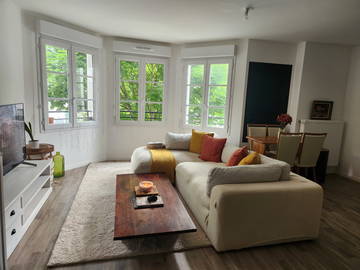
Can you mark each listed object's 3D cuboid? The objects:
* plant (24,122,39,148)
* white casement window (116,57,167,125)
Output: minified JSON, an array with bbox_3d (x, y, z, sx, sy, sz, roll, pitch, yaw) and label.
[{"bbox_3d":[-2.120,0.016,3.396,0.190,0.370,0.230,0,10,-15],"label":"plant"},{"bbox_3d":[-0.795,-0.906,5.056,1.120,1.440,0.100,0,10,-18],"label":"white casement window"}]

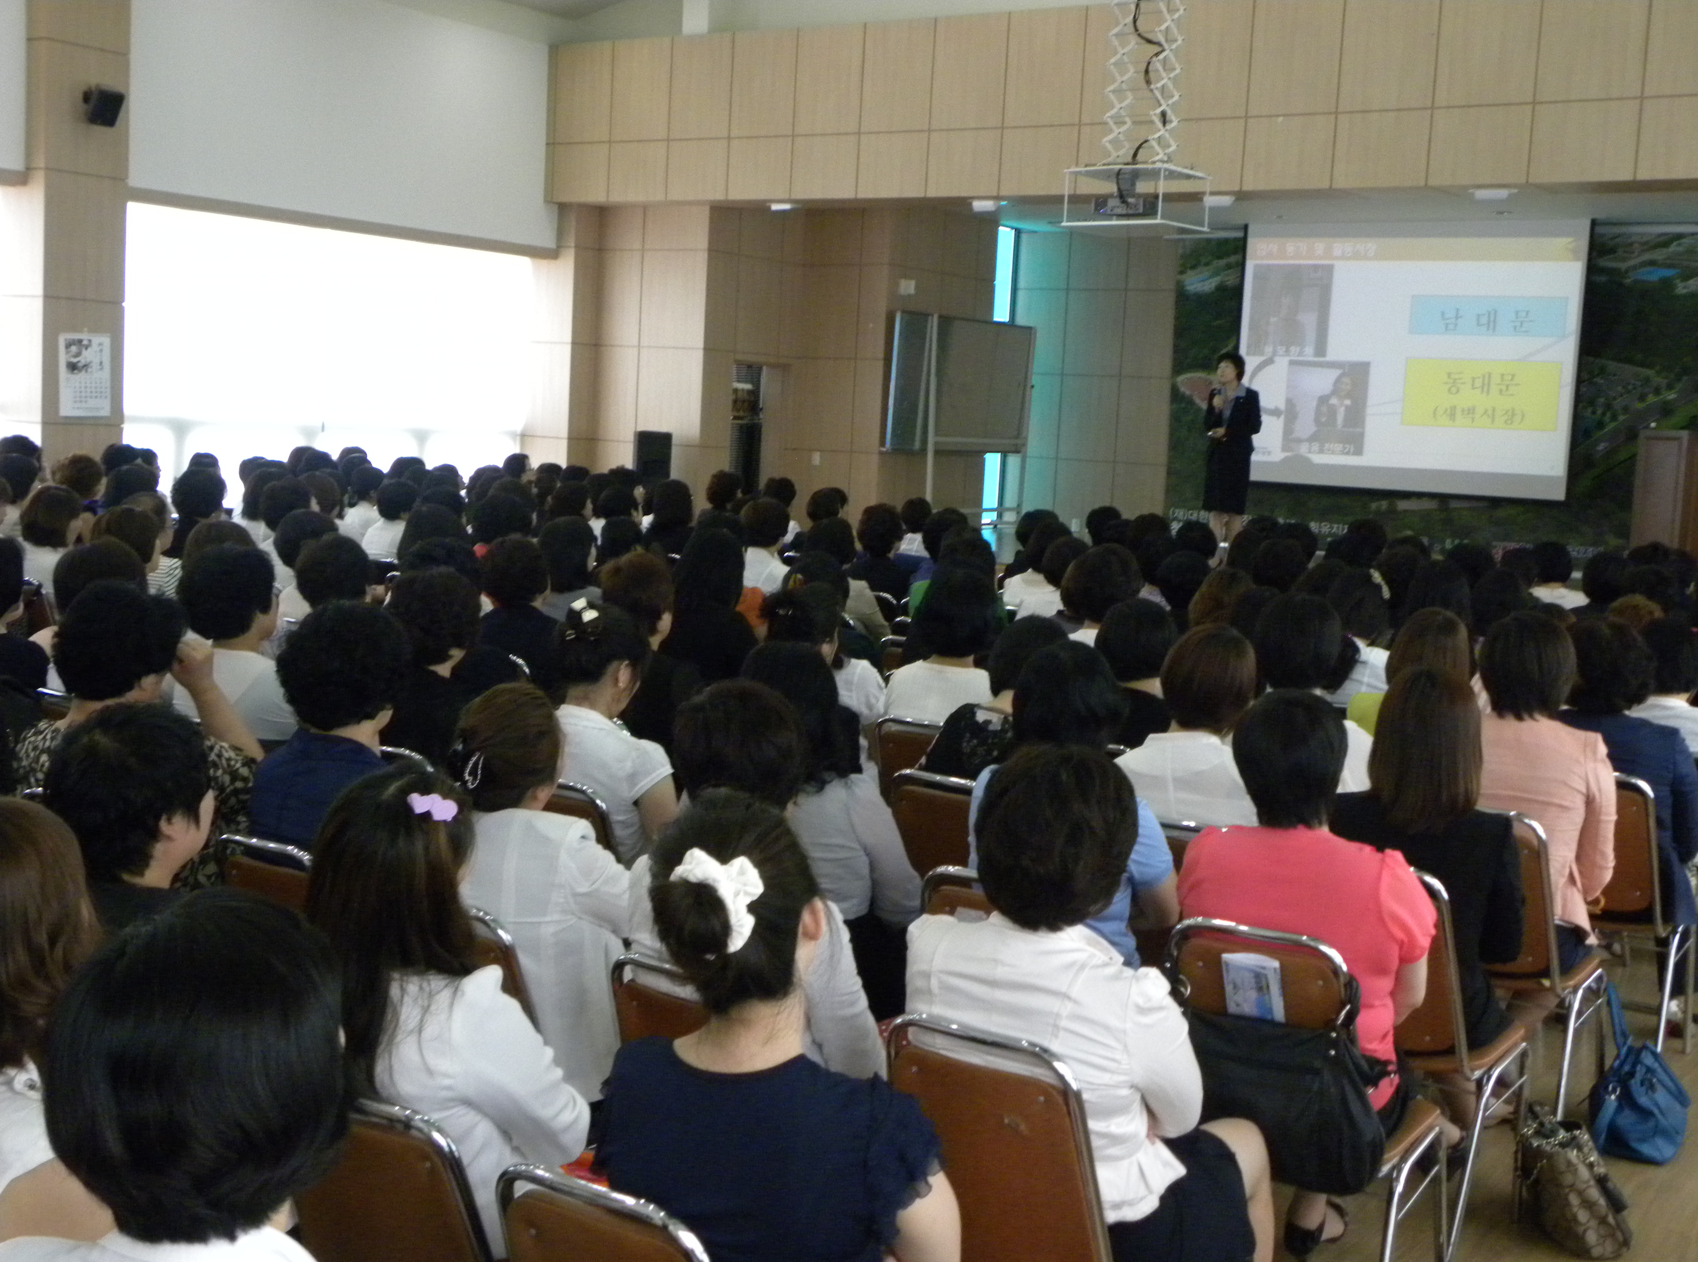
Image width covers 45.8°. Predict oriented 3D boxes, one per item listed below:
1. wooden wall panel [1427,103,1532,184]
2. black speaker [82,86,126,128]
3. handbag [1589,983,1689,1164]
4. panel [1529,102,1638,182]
[{"bbox_3d":[4.444,-3.410,14.153,0.715,0.541,0.030,8,8,35],"label":"wooden wall panel"},{"bbox_3d":[-5.469,-3.853,14.806,0.200,0.280,0.220,33,21,29],"label":"black speaker"},{"bbox_3d":[2.056,1.128,5.172,0.280,0.420,0.180,5,7,22],"label":"handbag"},{"bbox_3d":[4.422,-2.943,12.091,0.625,0.476,0.030,7,7,33],"label":"panel"}]

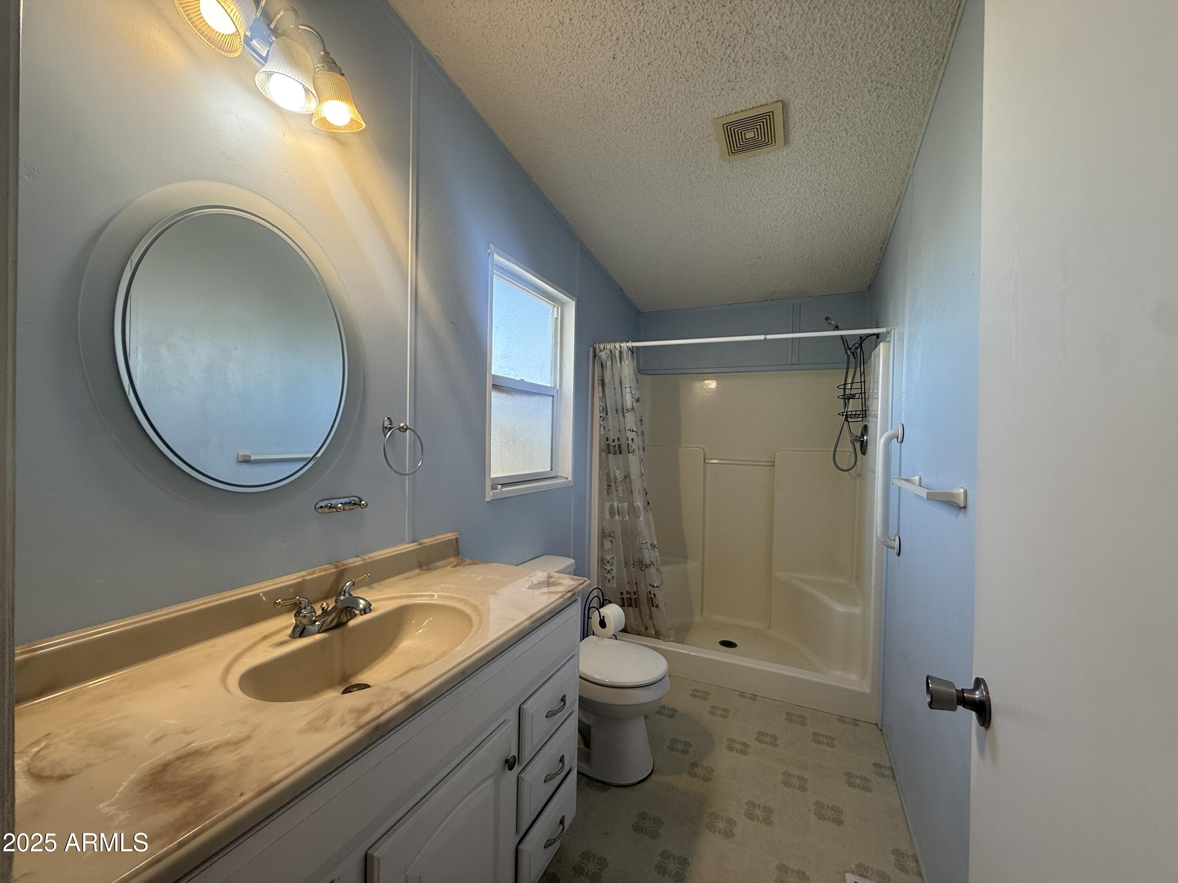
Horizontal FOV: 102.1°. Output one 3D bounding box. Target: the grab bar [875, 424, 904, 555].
[{"bbox_3d":[1.228,0.192,1.950,0.076,0.530,0.080,2,1,24],"label":"grab bar"}]

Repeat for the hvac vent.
[{"bbox_3d":[0.610,-1.170,1.800,0.232,0.025,0.232,2,-7,24],"label":"hvac vent"}]

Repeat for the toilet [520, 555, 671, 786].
[{"bbox_3d":[-0.007,0.922,1.959,0.707,0.715,0.460,2,1,24],"label":"toilet"}]

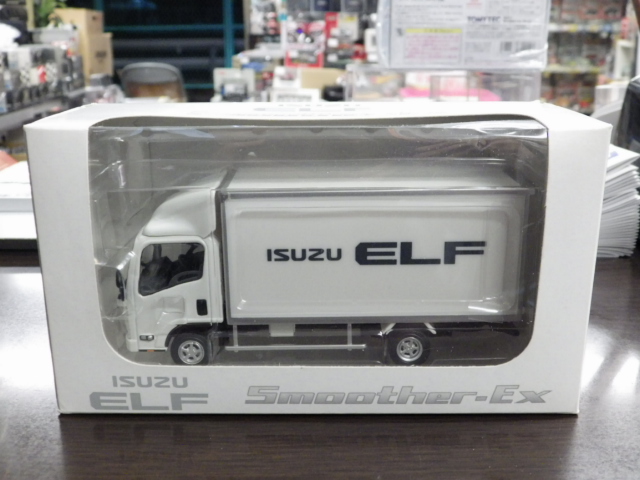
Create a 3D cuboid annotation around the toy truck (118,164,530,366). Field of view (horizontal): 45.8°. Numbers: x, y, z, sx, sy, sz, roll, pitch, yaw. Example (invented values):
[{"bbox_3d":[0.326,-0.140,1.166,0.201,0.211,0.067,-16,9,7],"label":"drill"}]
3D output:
[{"bbox_3d":[0.000,0.011,0.317,0.159,0.074,0.050,0,16,-1],"label":"toy truck"}]

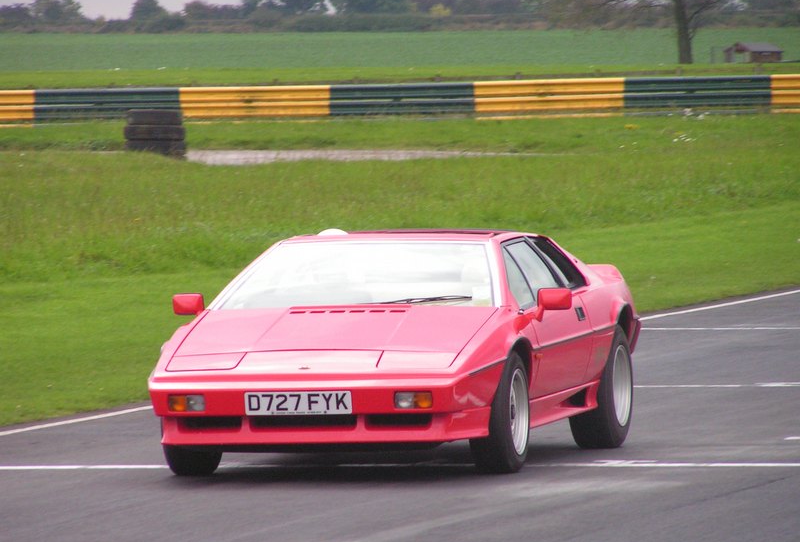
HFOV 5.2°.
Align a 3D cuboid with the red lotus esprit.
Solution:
[{"bbox_3d":[0.000,0.377,43.230,1.870,1.130,4.200,-1,2,13],"label":"red lotus esprit"}]

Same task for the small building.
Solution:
[{"bbox_3d":[24.956,-15.390,620.000,2.600,1.650,3.400,0,2,40],"label":"small building"}]

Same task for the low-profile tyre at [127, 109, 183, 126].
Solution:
[{"bbox_3d":[-3.958,-2.479,142.000,0.890,0.250,0.890,-1,1,0],"label":"low-profile tyre"}]

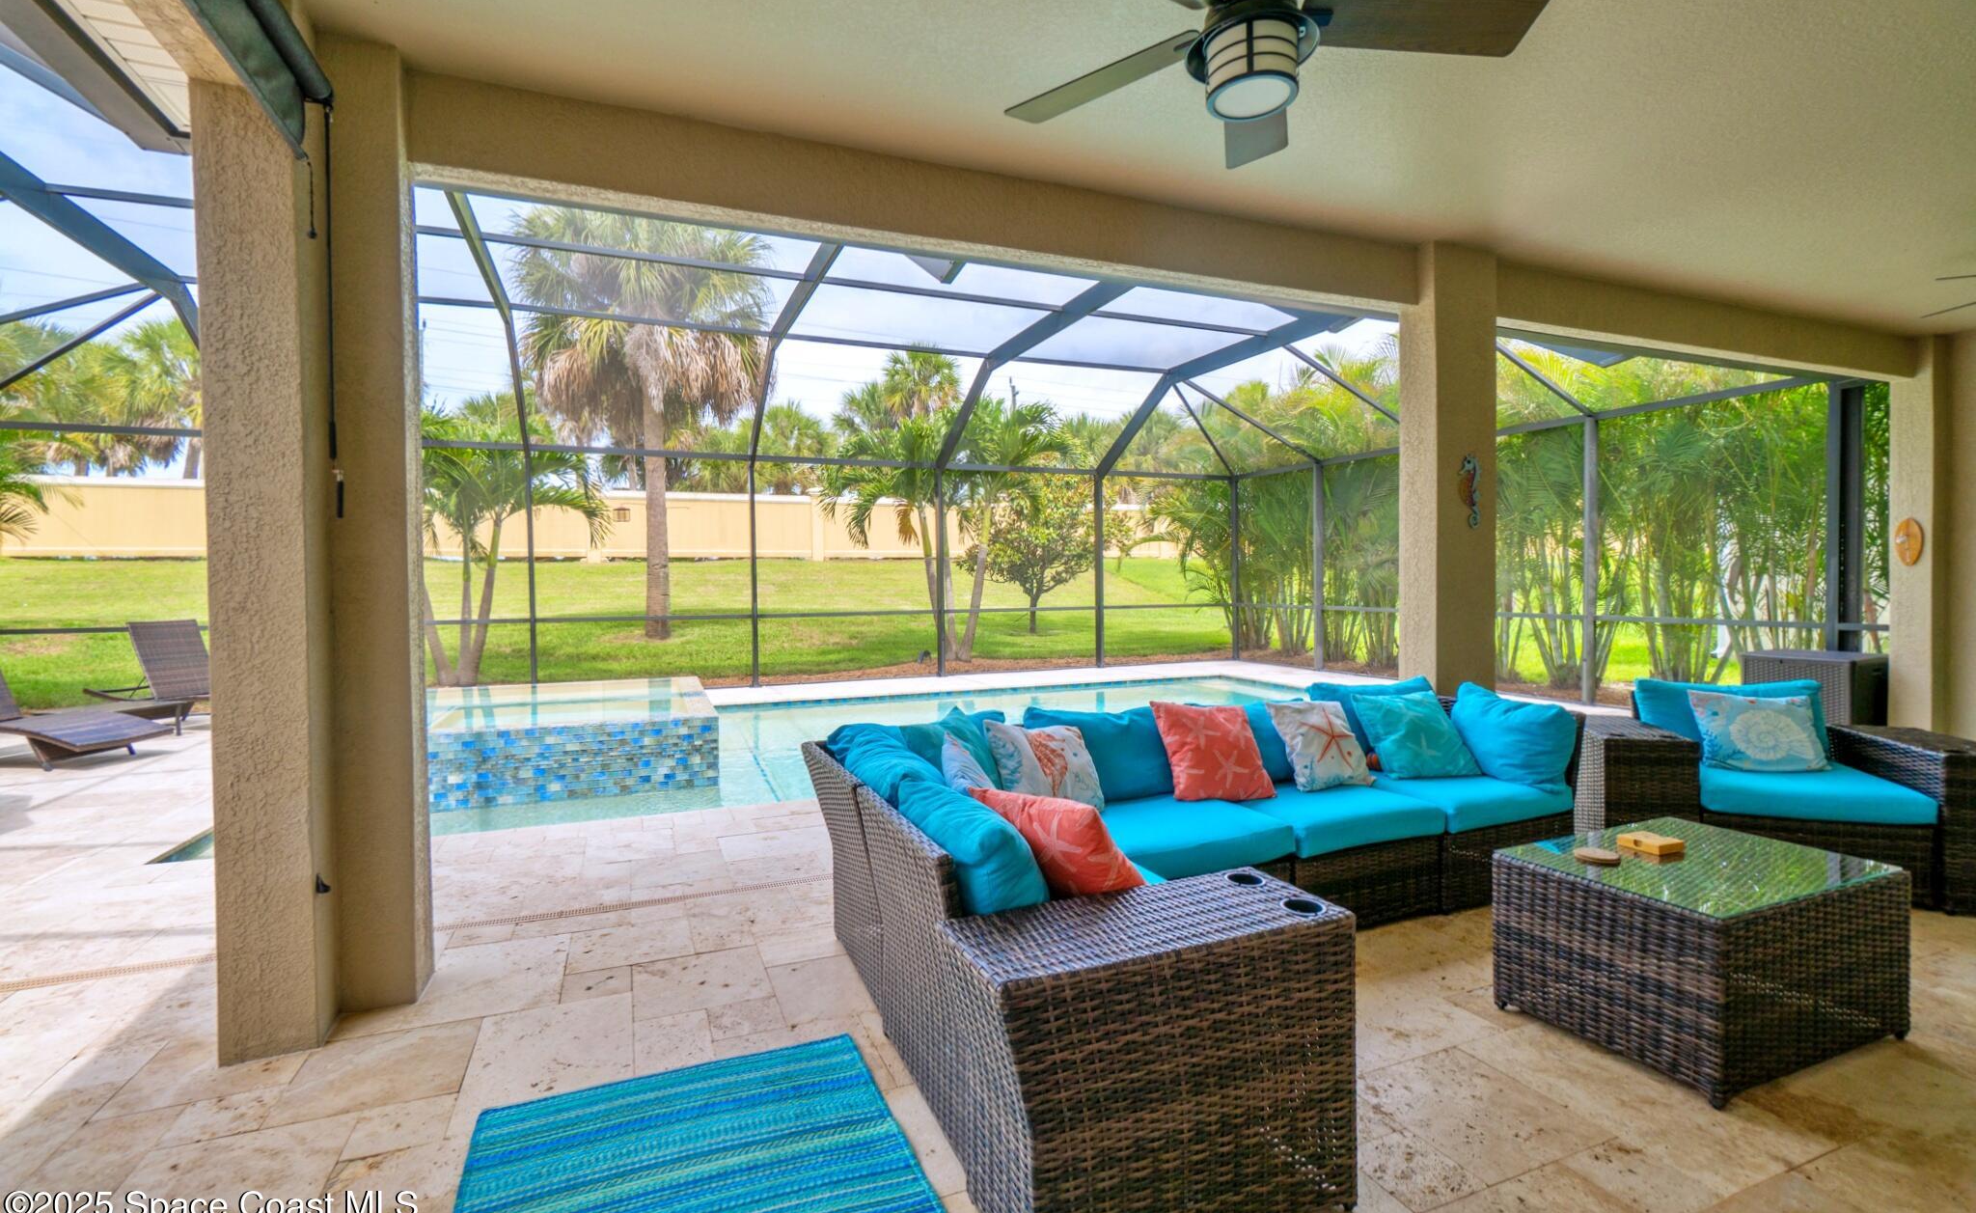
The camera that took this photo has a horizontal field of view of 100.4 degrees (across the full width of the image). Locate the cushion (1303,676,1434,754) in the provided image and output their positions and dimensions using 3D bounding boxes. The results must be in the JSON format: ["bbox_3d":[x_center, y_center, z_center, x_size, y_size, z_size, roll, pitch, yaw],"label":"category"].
[{"bbox_3d":[1.709,0.529,3.609,0.670,0.400,0.160,-1,-16,-21],"label":"cushion"}]

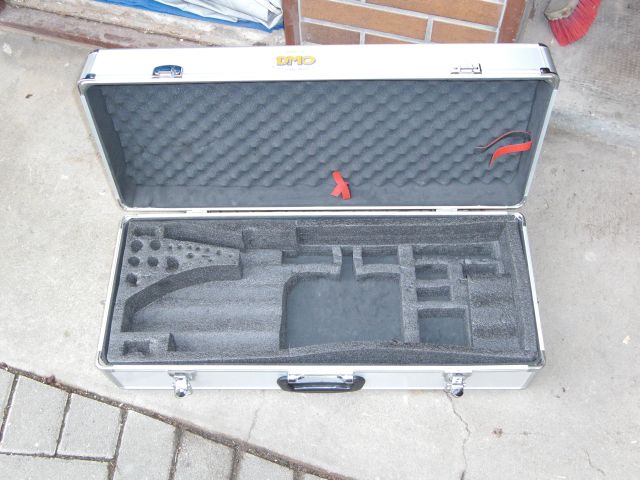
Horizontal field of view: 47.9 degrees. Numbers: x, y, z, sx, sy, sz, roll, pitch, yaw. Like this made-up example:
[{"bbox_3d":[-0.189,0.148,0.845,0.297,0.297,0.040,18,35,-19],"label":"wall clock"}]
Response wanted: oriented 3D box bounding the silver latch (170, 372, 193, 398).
[{"bbox_3d":[-0.226,0.235,1.177,0.034,0.056,0.025,0,62,2],"label":"silver latch"}]

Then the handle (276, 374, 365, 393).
[{"bbox_3d":[0.001,0.234,1.172,0.139,0.040,0.021,0,62,2],"label":"handle"}]

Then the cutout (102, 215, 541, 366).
[{"bbox_3d":[0.003,0.103,1.226,0.670,0.113,0.252,0,62,2],"label":"cutout"}]

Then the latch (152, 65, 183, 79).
[{"bbox_3d":[-0.224,-0.247,1.057,0.040,0.006,0.025,0,47,2],"label":"latch"}]

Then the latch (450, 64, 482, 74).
[{"bbox_3d":[0.211,-0.245,1.035,0.042,0.006,0.022,0,47,2],"label":"latch"}]

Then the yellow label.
[{"bbox_3d":[-0.035,-0.267,1.069,0.057,0.002,0.025,0,47,2],"label":"yellow label"}]

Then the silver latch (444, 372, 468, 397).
[{"bbox_3d":[0.220,0.231,1.158,0.034,0.056,0.025,0,62,2],"label":"silver latch"}]

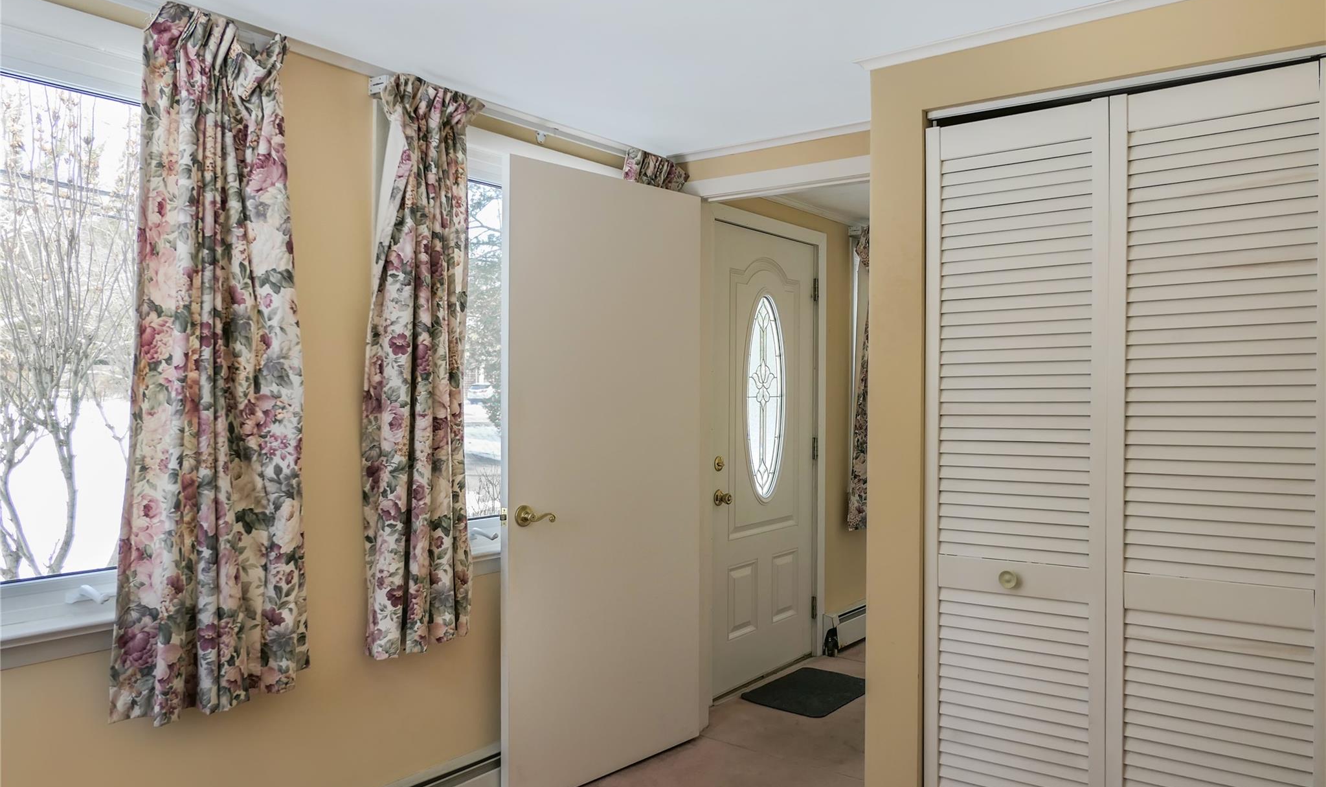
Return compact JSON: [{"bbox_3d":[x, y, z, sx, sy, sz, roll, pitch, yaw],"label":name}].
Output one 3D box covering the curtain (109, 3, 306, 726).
[{"bbox_3d":[-1.024,-0.068,2.049,0.148,1.571,0.424,0,0,38],"label":"curtain"}]

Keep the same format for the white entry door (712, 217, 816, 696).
[{"bbox_3d":[0.464,0.286,4.161,0.046,2.075,0.899,0,0,38],"label":"white entry door"}]

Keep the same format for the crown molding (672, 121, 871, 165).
[{"bbox_3d":[0.414,-0.909,3.177,0.981,0.034,0.041,0,0,38],"label":"crown molding"}]

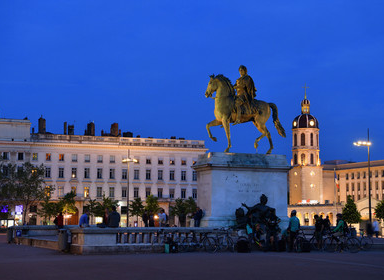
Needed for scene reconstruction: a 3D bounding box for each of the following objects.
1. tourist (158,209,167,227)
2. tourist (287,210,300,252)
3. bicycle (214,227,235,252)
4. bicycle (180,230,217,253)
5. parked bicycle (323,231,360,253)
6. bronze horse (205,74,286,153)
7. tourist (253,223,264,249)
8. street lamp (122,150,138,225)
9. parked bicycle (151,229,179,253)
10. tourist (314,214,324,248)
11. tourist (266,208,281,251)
[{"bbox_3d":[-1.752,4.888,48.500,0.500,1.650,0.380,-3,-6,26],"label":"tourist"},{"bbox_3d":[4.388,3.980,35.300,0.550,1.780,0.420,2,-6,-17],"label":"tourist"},{"bbox_3d":[1.399,4.355,35.700,1.680,1.080,0.550,0,-6,0],"label":"bicycle"},{"bbox_3d":[0.284,4.378,35.700,1.700,1.020,0.550,2,-6,-11],"label":"bicycle"},{"bbox_3d":[6.745,4.503,36.600,1.720,1.030,0.550,-1,-6,9],"label":"parked bicycle"},{"bbox_3d":[2.986,-1.366,46.000,4.800,4.250,1.400,2,-6,-20],"label":"bronze horse"},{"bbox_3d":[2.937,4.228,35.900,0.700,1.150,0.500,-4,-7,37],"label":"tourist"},{"bbox_3d":[-9.067,7.310,120.000,2.200,12.000,2.200,0,-6,0],"label":"street lamp"},{"bbox_3d":[-1.121,4.319,35.200,1.680,1.020,0.550,2,-6,-13],"label":"parked bicycle"},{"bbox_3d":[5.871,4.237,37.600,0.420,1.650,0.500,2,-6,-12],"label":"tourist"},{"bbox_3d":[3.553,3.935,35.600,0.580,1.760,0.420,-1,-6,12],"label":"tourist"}]

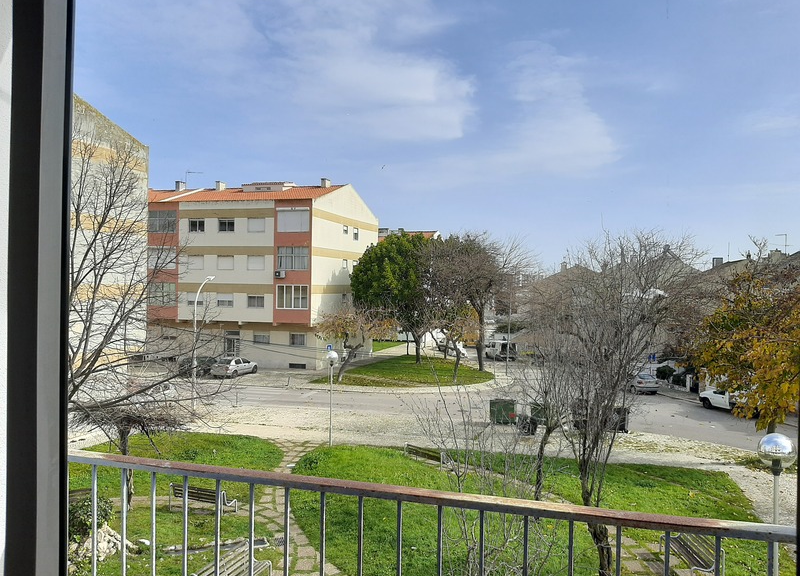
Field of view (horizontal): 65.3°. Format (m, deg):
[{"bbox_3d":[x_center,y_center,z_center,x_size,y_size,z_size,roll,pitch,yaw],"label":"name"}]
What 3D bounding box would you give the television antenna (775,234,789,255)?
[{"bbox_3d":[27.512,-3.209,45.000,1.010,1.587,0.600,1,1,0],"label":"television antenna"}]

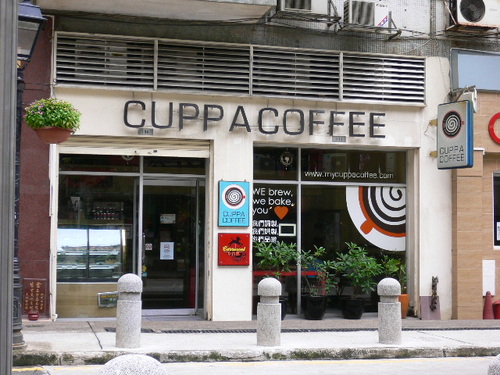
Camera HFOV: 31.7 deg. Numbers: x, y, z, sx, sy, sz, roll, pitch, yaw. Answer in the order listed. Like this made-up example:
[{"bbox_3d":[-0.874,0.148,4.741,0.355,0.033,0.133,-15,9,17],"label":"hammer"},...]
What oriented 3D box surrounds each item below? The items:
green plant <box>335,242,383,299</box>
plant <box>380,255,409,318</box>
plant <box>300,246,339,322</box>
[{"bbox_3d":[1.738,1.327,14.092,0.770,0.892,0.700,0,-3,0],"label":"green plant"},{"bbox_3d":[2.472,1.678,15.034,0.359,1.091,0.380,1,-3,-16],"label":"plant"},{"bbox_3d":[1.167,1.564,14.631,0.550,1.222,0.500,1,-3,-16],"label":"plant"}]

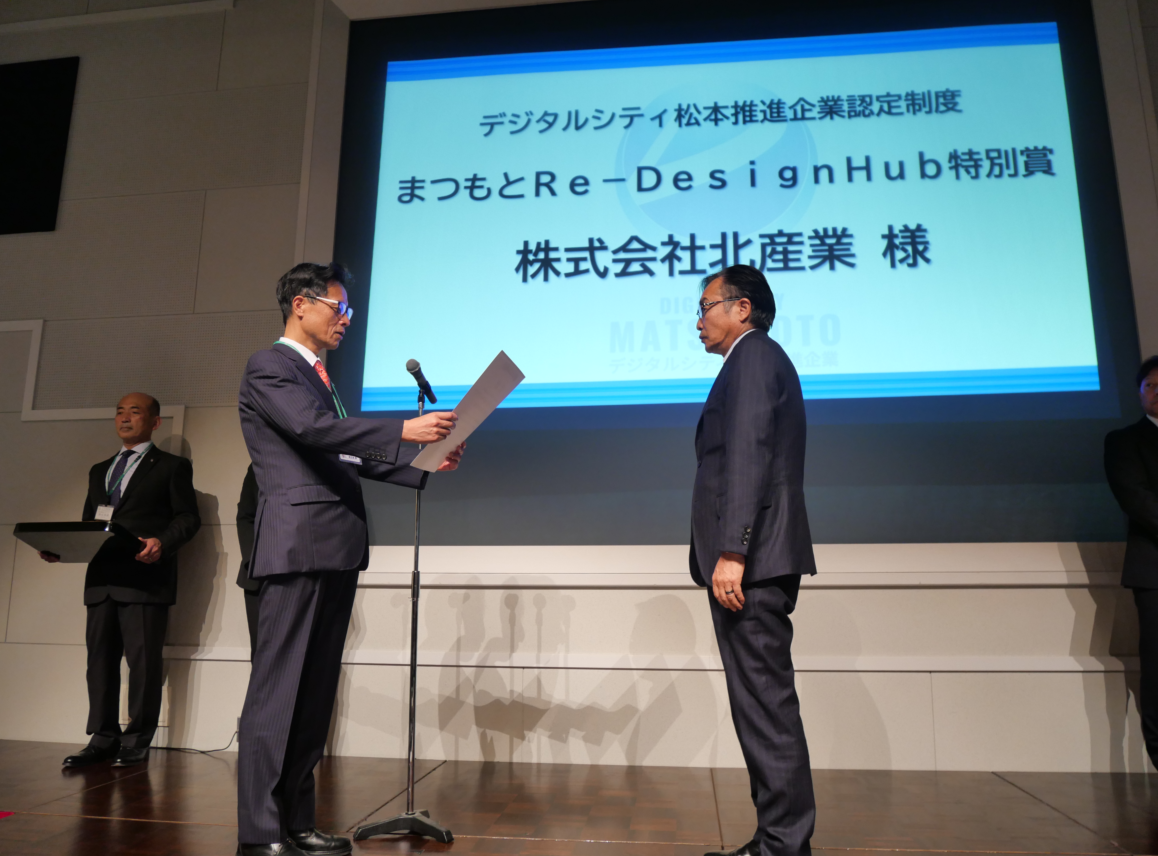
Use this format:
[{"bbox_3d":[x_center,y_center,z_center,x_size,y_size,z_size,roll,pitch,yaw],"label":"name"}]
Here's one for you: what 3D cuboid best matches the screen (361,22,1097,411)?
[{"bbox_3d":[0.626,-1.017,3.821,3.280,1.820,0.060,-1,-11,6],"label":"screen"}]

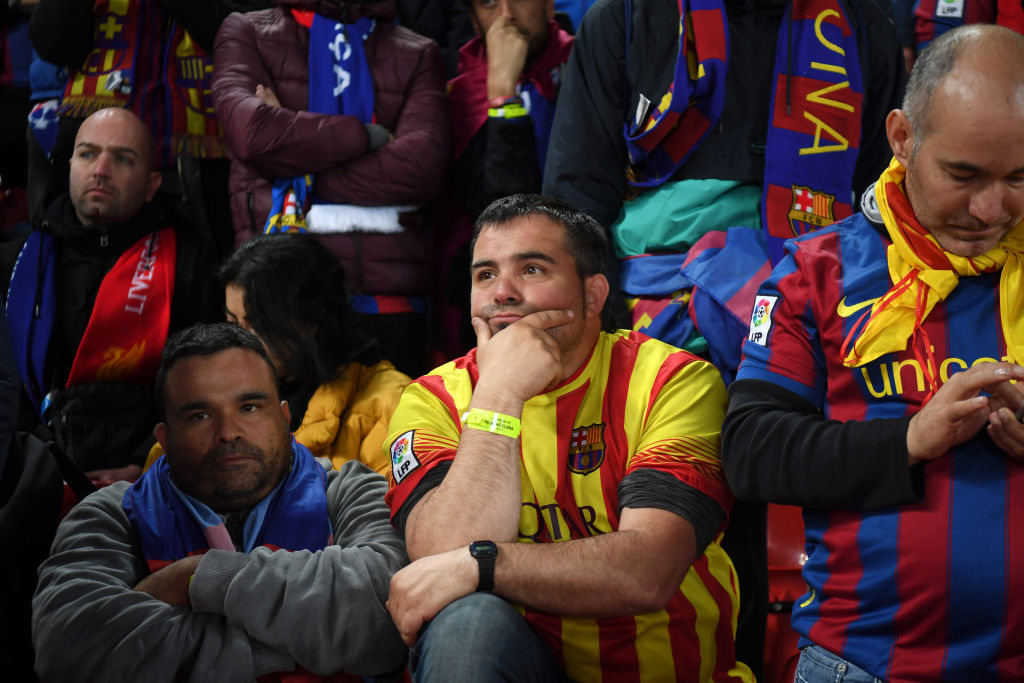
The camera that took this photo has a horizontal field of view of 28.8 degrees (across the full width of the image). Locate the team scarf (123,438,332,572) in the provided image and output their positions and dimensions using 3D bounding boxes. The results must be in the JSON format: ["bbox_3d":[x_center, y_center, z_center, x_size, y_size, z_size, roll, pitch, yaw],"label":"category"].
[{"bbox_3d":[-0.389,0.230,2.720,0.280,0.240,0.250,0,0,-9],"label":"team scarf"}]

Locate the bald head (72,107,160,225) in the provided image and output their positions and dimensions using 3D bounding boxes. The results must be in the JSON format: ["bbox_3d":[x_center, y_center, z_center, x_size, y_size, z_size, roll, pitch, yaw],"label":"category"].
[{"bbox_3d":[-0.751,-0.329,3.760,0.165,0.225,0.205,5,-6,7],"label":"bald head"}]

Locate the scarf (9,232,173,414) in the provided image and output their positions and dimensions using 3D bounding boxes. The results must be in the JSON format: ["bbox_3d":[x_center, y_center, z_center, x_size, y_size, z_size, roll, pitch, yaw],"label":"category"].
[{"bbox_3d":[-0.800,-0.038,3.780,0.320,0.390,0.250,0,0,-1],"label":"scarf"}]

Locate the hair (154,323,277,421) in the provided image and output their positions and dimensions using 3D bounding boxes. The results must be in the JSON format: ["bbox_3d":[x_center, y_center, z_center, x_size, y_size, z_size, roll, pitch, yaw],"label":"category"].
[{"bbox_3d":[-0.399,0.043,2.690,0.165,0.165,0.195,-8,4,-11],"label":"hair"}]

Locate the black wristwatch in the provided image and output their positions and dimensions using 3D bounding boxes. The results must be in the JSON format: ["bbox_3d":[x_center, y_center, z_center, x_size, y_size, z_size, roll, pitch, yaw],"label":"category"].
[{"bbox_3d":[-0.035,0.277,2.430,0.035,0.055,0.060,3,37,-2],"label":"black wristwatch"}]

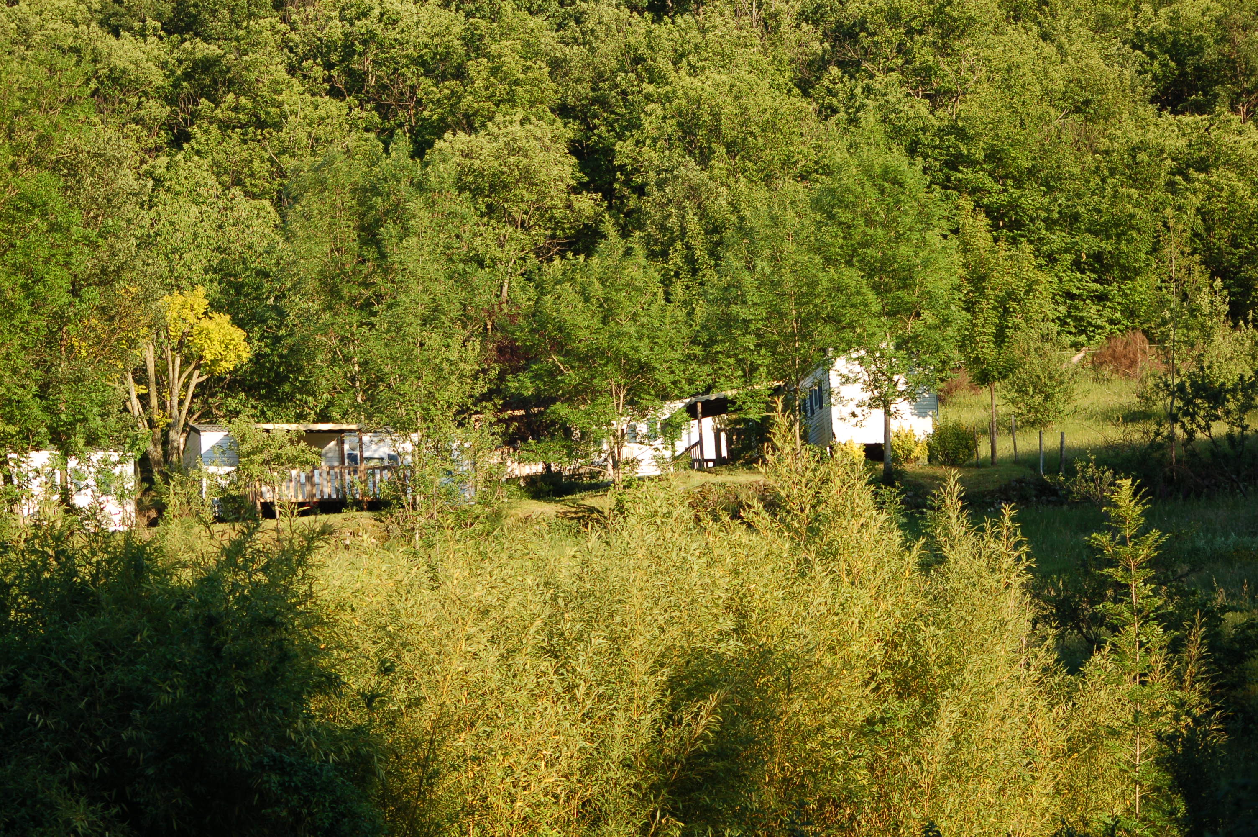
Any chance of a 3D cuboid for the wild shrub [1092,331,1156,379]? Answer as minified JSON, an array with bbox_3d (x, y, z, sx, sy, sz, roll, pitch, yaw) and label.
[{"bbox_3d":[17.008,-2.196,126.000,2.100,1.600,1.900,-3,-7,0],"label":"wild shrub"}]

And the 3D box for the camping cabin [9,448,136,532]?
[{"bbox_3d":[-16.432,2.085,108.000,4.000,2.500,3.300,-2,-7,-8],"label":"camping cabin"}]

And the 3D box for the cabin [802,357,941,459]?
[{"bbox_3d":[6.919,-0.357,111.000,3.200,3.000,6.500,-1,-7,-9],"label":"cabin"}]

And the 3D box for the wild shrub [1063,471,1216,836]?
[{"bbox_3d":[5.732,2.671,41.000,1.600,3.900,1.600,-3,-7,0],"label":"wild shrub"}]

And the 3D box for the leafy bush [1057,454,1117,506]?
[{"bbox_3d":[12.659,1.679,101.000,1.600,1.350,1.500,-3,-7,0],"label":"leafy bush"}]

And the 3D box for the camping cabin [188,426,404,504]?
[{"bbox_3d":[-9.613,1.422,110.500,7.400,2.800,3.800,-1,-7,-14],"label":"camping cabin"}]

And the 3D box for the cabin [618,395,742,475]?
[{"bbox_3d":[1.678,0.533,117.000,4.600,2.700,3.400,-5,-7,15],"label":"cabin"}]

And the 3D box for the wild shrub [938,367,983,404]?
[{"bbox_3d":[10.884,-1.103,121.000,1.550,1.200,1.500,-3,-7,0],"label":"wild shrub"}]

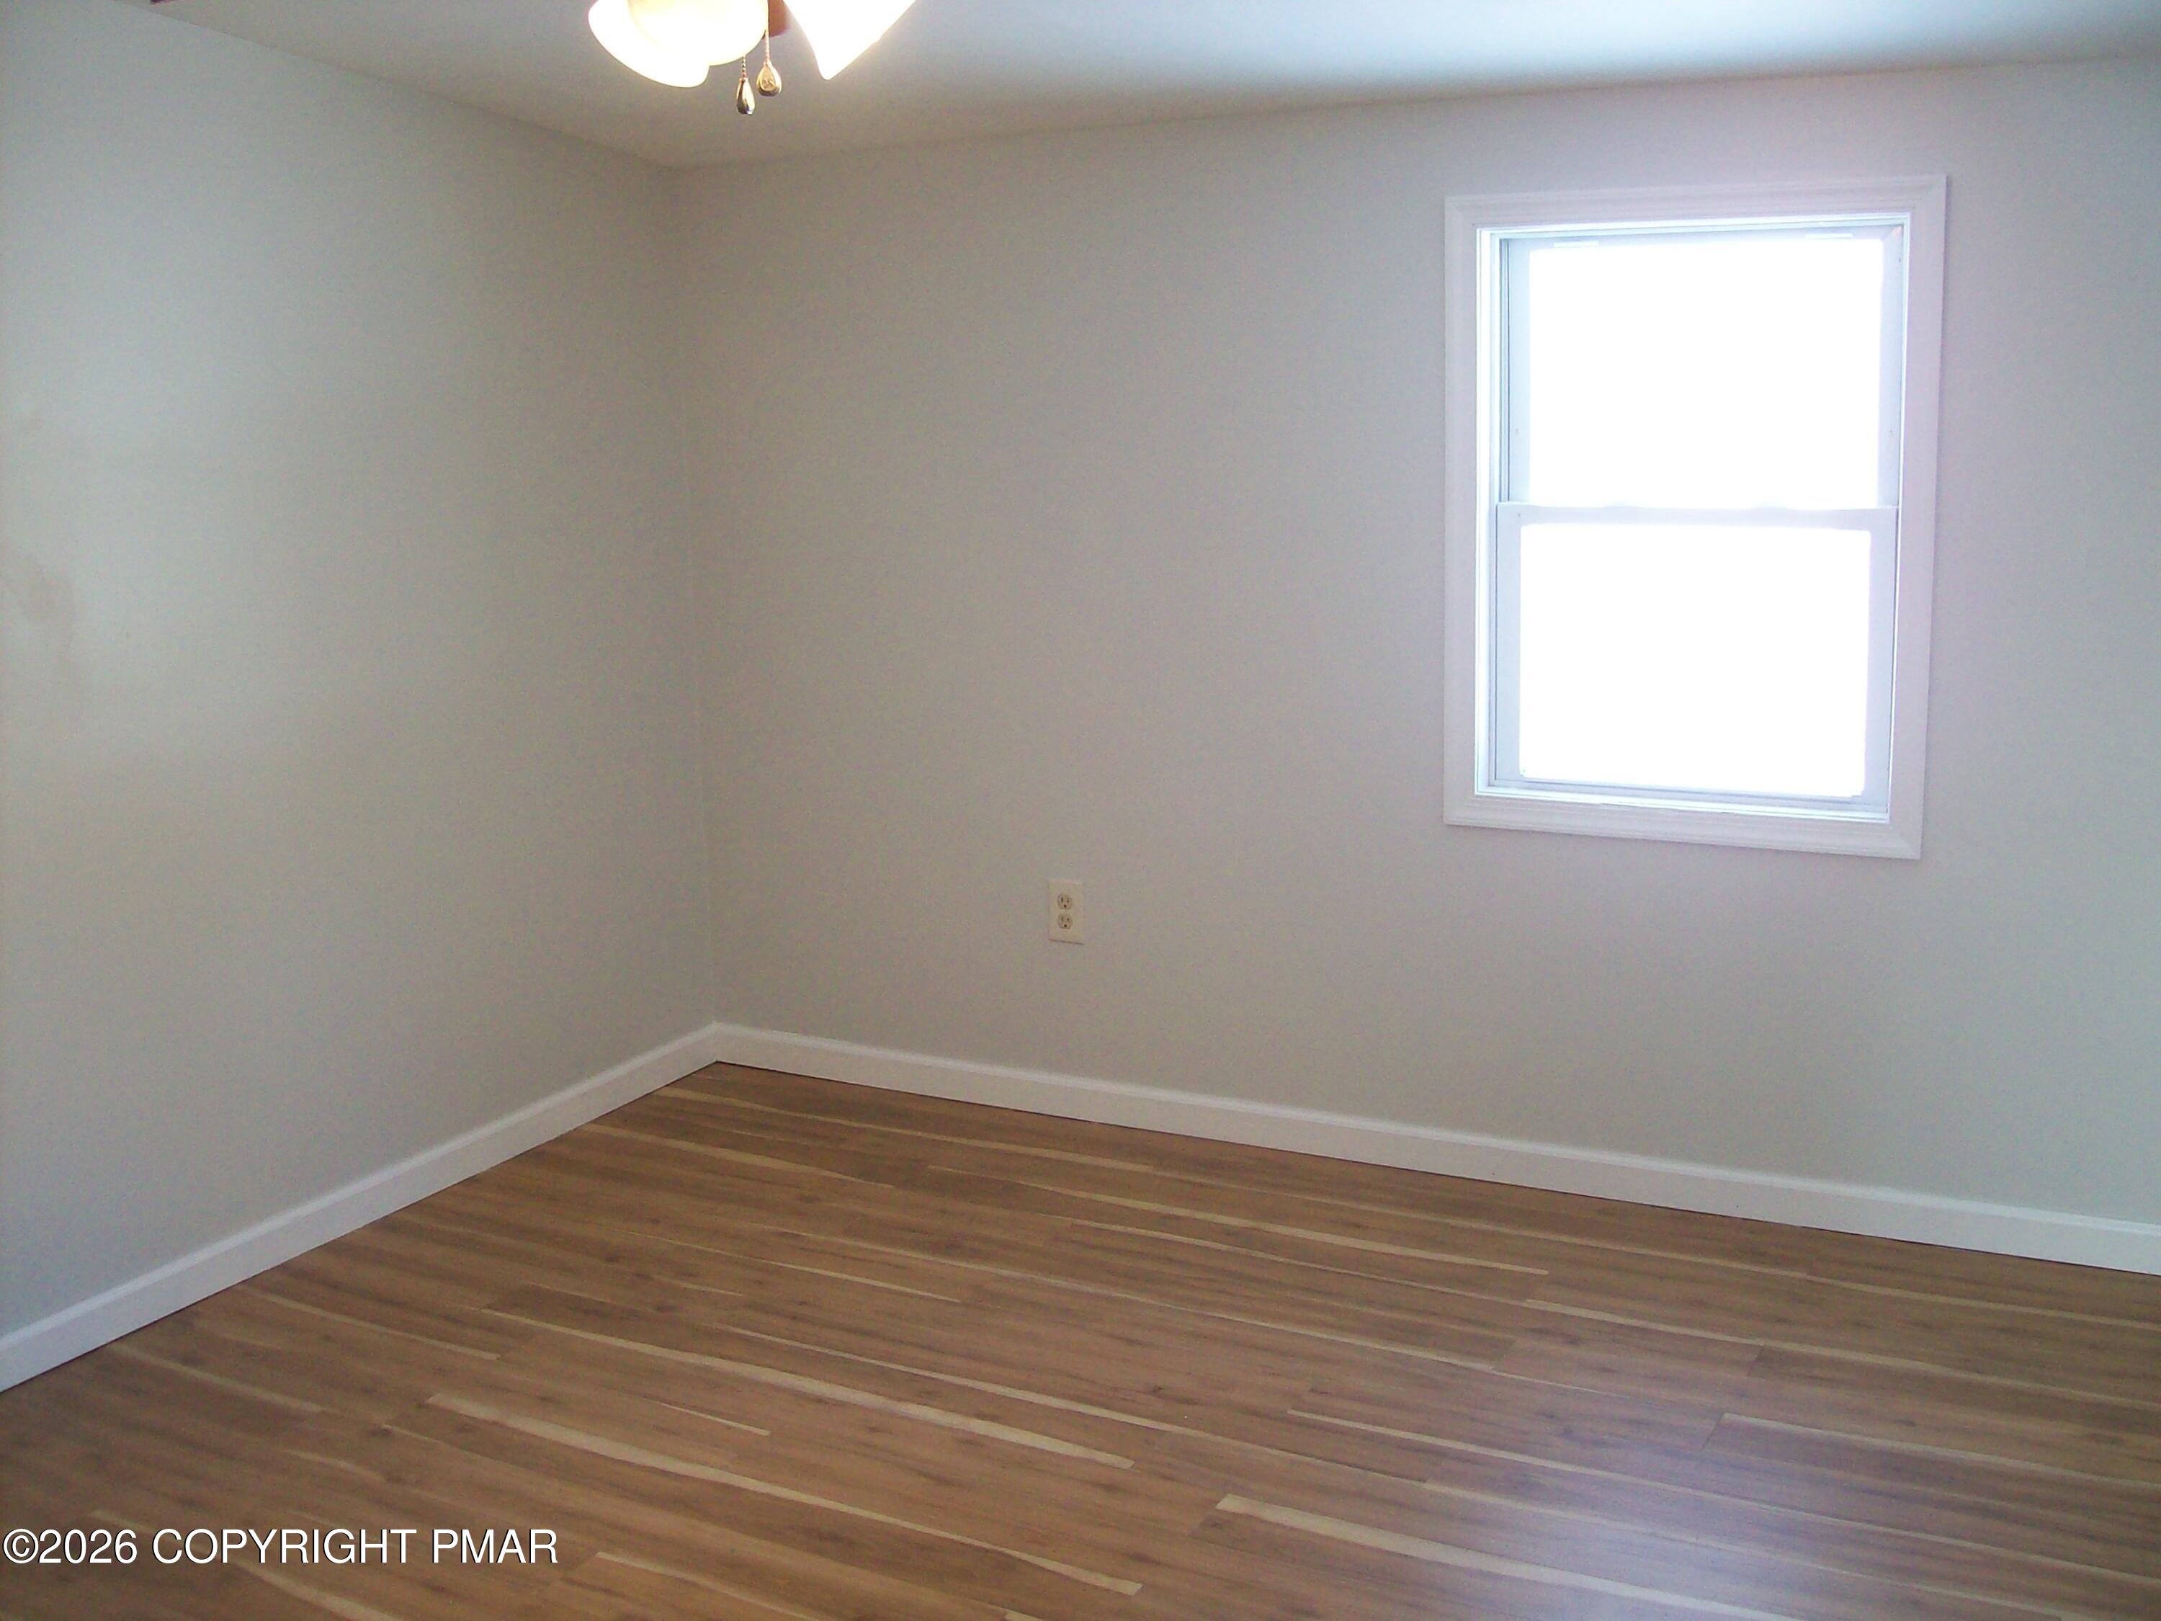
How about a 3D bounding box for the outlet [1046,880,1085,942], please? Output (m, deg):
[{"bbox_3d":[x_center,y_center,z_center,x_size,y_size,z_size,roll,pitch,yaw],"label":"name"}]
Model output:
[{"bbox_3d":[-0.028,0.203,4.434,0.075,0.120,0.010,5,13,28],"label":"outlet"}]

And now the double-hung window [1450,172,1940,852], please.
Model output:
[{"bbox_3d":[1.016,-0.488,3.749,0.820,1.090,0.110,5,13,28],"label":"double-hung window"}]

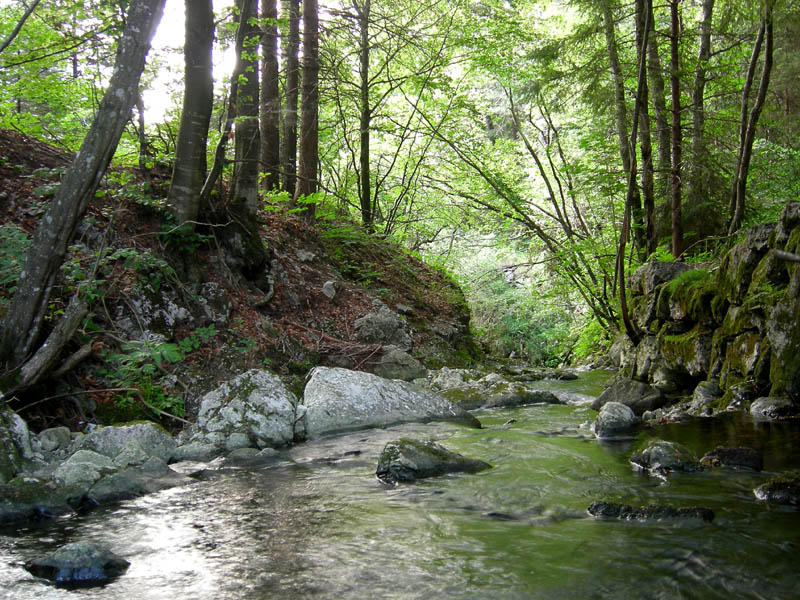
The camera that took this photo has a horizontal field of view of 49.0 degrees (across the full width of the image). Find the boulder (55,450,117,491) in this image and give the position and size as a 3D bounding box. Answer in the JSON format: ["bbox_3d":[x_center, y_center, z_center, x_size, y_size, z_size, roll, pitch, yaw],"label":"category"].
[{"bbox_3d":[-1.780,0.965,4.950,0.370,0.220,0.320,0,-1,-14],"label":"boulder"}]

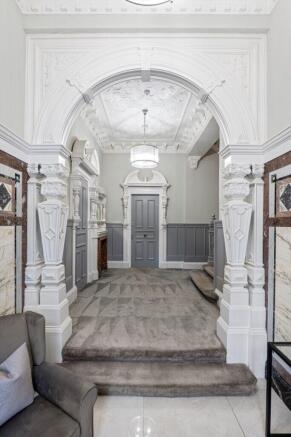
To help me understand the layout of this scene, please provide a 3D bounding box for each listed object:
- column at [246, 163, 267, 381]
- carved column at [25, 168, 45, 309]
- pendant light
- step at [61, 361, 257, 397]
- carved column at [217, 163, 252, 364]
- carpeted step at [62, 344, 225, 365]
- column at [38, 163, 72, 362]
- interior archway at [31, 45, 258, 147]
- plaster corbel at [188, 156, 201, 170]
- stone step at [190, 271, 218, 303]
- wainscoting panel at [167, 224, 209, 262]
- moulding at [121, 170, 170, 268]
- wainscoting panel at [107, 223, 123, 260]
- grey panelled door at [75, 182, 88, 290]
[{"bbox_3d":[1.159,0.510,2.081,0.191,2.194,0.216,0,-1,0],"label":"column"},{"bbox_3d":[-1.190,0.175,2.142,0.180,1.504,0.196,0,-1,0],"label":"carved column"},{"bbox_3d":[-0.020,-1.536,3.660,0.540,1.050,0.540,0,0,0],"label":"pendant light"},{"bbox_3d":[0.000,1.621,1.955,2.100,0.168,0.280,0,0,0],"label":"step"},{"bbox_3d":[0.998,0.472,2.175,0.270,2.130,0.270,0,0,0],"label":"carved column"},{"bbox_3d":[-0.010,1.456,2.180,1.740,0.168,0.300,0,0,0],"label":"carpeted step"},{"bbox_3d":[-1.005,0.472,2.175,0.270,2.130,0.270,0,0,0],"label":"column"},{"bbox_3d":[-0.010,-1.329,2.173,2.431,1.092,0.247,0,-1,0],"label":"interior archway"},{"bbox_3d":[1.390,-1.520,5.430,0.300,0.380,0.310,0,0,0],"label":"plaster corbel"},{"bbox_3d":[1.250,1.296,3.800,0.360,0.160,1.380,0,0,0],"label":"stone step"},{"bbox_3d":[1.236,0.721,5.614,1.257,1.102,0.062,0,-1,0],"label":"wainscoting panel"},{"bbox_3d":[0.000,0.031,5.583,1.452,2.853,0.165,0,-1,0],"label":"moulding"},{"bbox_3d":[-0.850,0.664,5.345,0.480,1.035,0.040,0,0,0],"label":"wainscoting panel"},{"bbox_3d":[-1.308,0.333,3.955,0.062,2.142,0.803,0,-1,0],"label":"grey panelled door"}]

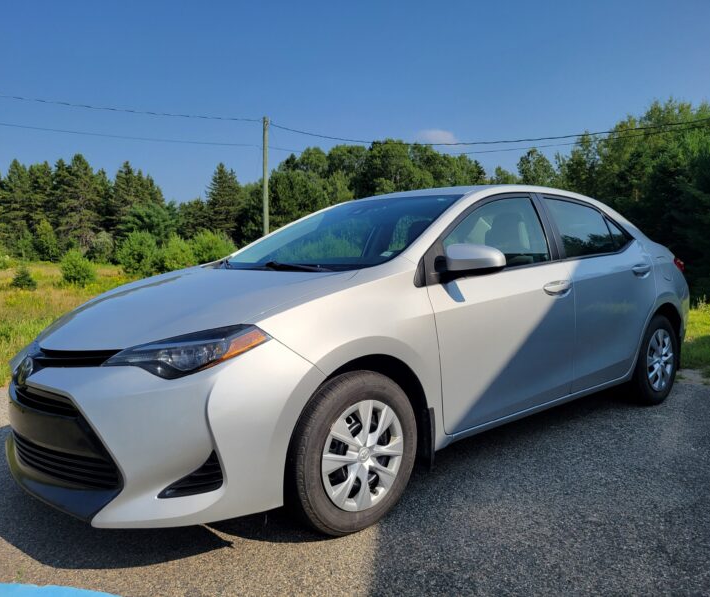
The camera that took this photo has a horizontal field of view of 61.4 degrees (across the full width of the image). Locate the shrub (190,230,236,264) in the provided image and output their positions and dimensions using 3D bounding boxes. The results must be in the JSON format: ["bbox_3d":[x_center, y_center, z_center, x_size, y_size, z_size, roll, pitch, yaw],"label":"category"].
[{"bbox_3d":[-5.937,-2.070,25.000,1.950,1.600,1.800,-1,6,-13],"label":"shrub"}]

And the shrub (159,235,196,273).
[{"bbox_3d":[-6.698,-1.712,22.500,1.400,1.450,1.350,-2,6,-16],"label":"shrub"}]

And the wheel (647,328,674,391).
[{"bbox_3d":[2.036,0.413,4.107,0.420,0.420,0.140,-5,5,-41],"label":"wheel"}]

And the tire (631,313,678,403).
[{"bbox_3d":[2.011,0.412,4.136,0.634,0.634,0.210,-5,5,-41],"label":"tire"}]

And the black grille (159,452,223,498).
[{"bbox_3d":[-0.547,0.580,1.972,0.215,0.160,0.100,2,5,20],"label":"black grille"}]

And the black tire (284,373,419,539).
[{"bbox_3d":[-0.024,0.594,2.370,0.634,0.634,0.210,-5,5,-41],"label":"black tire"}]

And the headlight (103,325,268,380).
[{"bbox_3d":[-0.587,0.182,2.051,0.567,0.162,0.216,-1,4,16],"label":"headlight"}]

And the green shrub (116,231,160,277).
[{"bbox_3d":[-7.968,-1.664,21.927,1.550,1.650,1.470,0,5,0],"label":"green shrub"}]

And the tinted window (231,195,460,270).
[{"bbox_3d":[-0.058,-0.406,3.198,0.887,0.120,1.360,-35,26,-33],"label":"tinted window"}]

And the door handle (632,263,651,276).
[{"bbox_3d":[1.835,-0.181,3.834,0.230,0.065,0.060,-5,5,-41],"label":"door handle"}]

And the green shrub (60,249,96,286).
[{"bbox_3d":[-7.658,-0.855,16.500,1.000,1.080,1.000,-3,7,-25],"label":"green shrub"}]

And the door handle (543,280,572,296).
[{"bbox_3d":[1.030,-0.050,3.025,0.235,0.055,0.050,-5,8,-41],"label":"door handle"}]

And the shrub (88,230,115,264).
[{"bbox_3d":[-15.265,-3.070,35.911,1.690,2.020,1.600,0,5,0],"label":"shrub"}]

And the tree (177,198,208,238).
[{"bbox_3d":[-11.419,-4.782,41.807,2.110,4.370,2.000,0,5,0],"label":"tree"}]

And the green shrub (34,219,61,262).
[{"bbox_3d":[-22.115,-4.171,43.000,2.000,3.100,2.000,-3,4,-27],"label":"green shrub"}]

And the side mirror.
[{"bbox_3d":[0.497,-0.164,2.477,0.150,0.150,0.235,-5,8,-41],"label":"side mirror"}]

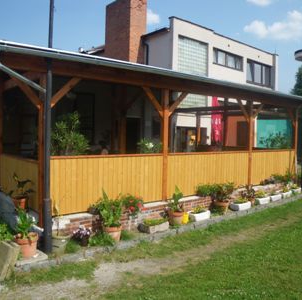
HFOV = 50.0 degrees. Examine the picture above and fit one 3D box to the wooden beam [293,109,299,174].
[{"bbox_3d":[4.740,-0.201,10.588,0.140,2.364,0.140,-1,3,-39],"label":"wooden beam"}]

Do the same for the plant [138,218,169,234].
[{"bbox_3d":[0.074,1.333,5.821,0.470,0.210,0.320,-1,3,-39],"label":"plant"}]

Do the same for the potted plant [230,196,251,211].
[{"bbox_3d":[2.079,1.229,7.497,0.450,0.270,0.260,-1,4,-39],"label":"potted plant"}]

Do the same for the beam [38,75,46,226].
[{"bbox_3d":[-1.638,-0.001,4.891,0.118,2.304,0.118,-1,3,-38],"label":"beam"}]

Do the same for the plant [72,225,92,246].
[{"bbox_3d":[-1.100,1.363,5.156,0.310,0.330,0.300,1,3,0],"label":"plant"}]

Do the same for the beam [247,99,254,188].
[{"bbox_3d":[2.715,-0.160,8.927,0.140,2.364,0.140,-1,3,-39],"label":"beam"}]

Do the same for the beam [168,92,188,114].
[{"bbox_3d":[0.621,-1.032,7.180,0.100,0.100,0.700,4,48,50],"label":"beam"}]

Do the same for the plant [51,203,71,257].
[{"bbox_3d":[-1.328,1.084,4.725,0.320,0.800,0.320,-1,3,-39],"label":"plant"}]

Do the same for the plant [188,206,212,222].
[{"bbox_3d":[0.997,1.284,6.648,0.440,0.260,0.250,-1,4,-39],"label":"plant"}]

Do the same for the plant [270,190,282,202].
[{"bbox_3d":[3.264,1.211,8.427,0.518,0.274,0.182,-1,3,-38],"label":"plant"}]

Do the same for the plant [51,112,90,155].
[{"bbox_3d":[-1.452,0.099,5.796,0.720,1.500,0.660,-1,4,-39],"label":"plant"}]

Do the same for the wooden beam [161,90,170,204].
[{"bbox_3d":[0.264,-0.089,6.368,0.118,2.179,0.118,-1,3,-38],"label":"wooden beam"}]

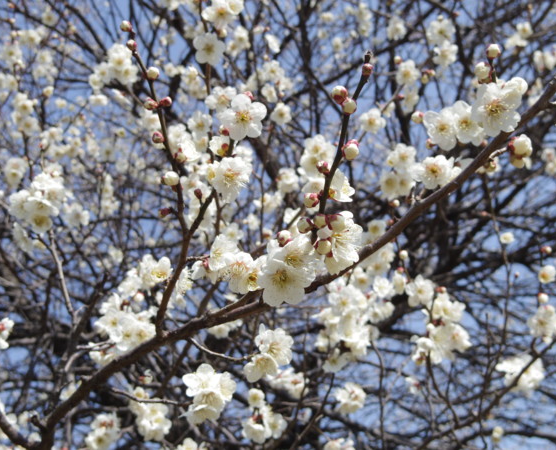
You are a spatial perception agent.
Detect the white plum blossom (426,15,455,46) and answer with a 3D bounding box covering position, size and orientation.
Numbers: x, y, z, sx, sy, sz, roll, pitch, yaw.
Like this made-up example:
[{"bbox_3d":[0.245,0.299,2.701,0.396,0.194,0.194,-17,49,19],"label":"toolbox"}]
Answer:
[{"bbox_3d":[0.140,-0.167,0.700,0.024,0.026,0.015,0,9,0],"label":"white plum blossom"}]

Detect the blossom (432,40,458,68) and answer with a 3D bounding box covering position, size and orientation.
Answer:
[{"bbox_3d":[0.152,-0.155,0.740,0.025,0.025,0.012,-3,8,6],"label":"blossom"}]

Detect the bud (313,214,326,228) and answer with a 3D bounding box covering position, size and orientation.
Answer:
[{"bbox_3d":[0.021,-0.002,0.405,0.007,0.007,0.007,-22,-33,0],"label":"bud"}]

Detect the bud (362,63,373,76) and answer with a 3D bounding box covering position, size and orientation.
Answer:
[{"bbox_3d":[0.043,-0.074,0.390,0.005,0.006,0.005,9,18,0],"label":"bud"}]

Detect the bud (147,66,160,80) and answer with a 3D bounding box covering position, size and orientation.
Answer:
[{"bbox_3d":[-0.066,-0.081,0.435,0.007,0.007,0.007,36,-65,0],"label":"bud"}]

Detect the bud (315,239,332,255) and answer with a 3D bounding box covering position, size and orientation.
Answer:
[{"bbox_3d":[0.021,0.010,0.372,0.007,0.007,0.008,-9,0,-39],"label":"bud"}]

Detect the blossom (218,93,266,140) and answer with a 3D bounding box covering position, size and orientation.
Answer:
[{"bbox_3d":[-0.019,-0.057,0.435,0.025,0.025,0.012,1,6,-3],"label":"blossom"}]

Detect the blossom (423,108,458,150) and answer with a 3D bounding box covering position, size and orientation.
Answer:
[{"bbox_3d":[0.103,-0.060,0.510,0.024,0.026,0.013,-4,8,9],"label":"blossom"}]

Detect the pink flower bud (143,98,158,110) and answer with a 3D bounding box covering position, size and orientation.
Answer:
[{"bbox_3d":[-0.067,-0.063,0.425,0.007,0.006,0.006,11,0,-32],"label":"pink flower bud"}]

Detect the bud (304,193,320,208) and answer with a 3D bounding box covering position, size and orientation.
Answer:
[{"bbox_3d":[0.017,-0.012,0.400,0.008,0.007,0.007,-17,0,-33],"label":"bud"}]

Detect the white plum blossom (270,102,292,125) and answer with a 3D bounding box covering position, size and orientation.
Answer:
[{"bbox_3d":[0.004,-0.119,0.870,0.023,0.023,0.012,0,9,0],"label":"white plum blossom"}]

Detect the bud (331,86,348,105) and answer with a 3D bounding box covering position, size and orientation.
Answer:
[{"bbox_3d":[0.029,-0.061,0.385,0.007,0.009,0.007,-18,12,0],"label":"bud"}]

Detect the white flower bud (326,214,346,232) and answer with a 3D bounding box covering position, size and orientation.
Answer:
[{"bbox_3d":[0.027,-0.001,0.375,0.008,0.009,0.008,-45,-40,0],"label":"white flower bud"}]

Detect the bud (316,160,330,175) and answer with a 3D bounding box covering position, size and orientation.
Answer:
[{"bbox_3d":[0.023,-0.029,0.405,0.006,0.006,0.008,-34,-66,0],"label":"bud"}]

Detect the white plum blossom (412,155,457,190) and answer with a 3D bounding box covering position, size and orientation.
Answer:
[{"bbox_3d":[0.088,-0.030,0.460,0.025,0.021,0.012,-1,6,3],"label":"white plum blossom"}]

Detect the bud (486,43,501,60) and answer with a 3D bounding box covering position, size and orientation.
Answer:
[{"bbox_3d":[0.110,-0.088,0.415,0.007,0.008,0.007,3,15,0],"label":"bud"}]

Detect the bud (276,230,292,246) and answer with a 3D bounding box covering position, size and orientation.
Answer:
[{"bbox_3d":[0.003,0.006,0.385,0.007,0.008,0.007,6,12,0],"label":"bud"}]

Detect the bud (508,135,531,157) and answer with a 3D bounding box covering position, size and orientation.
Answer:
[{"bbox_3d":[0.127,-0.042,0.425,0.012,0.011,0.011,-6,0,24],"label":"bud"}]

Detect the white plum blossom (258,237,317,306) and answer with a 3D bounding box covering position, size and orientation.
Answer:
[{"bbox_3d":[0.004,0.021,0.375,0.027,0.031,0.018,3,8,-9],"label":"white plum blossom"}]

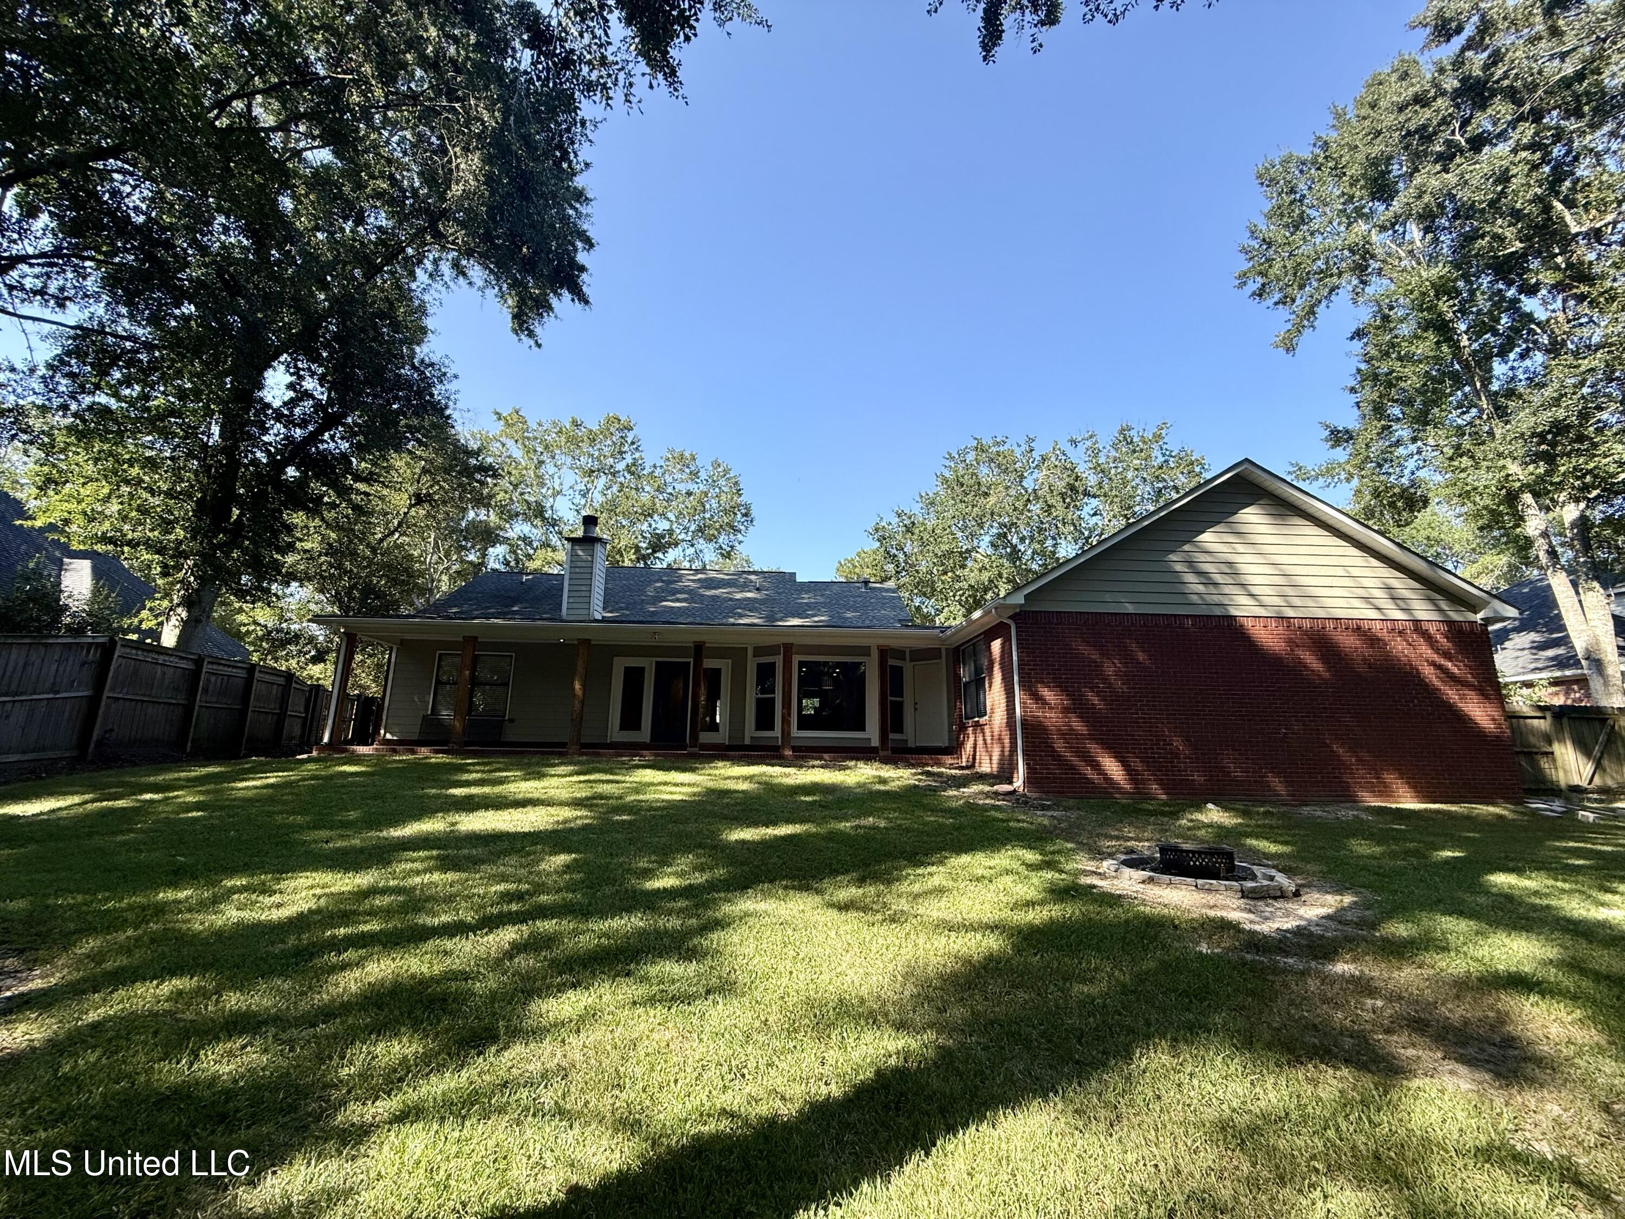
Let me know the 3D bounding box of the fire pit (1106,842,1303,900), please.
[{"bbox_3d":[3.599,2.403,6.203,1.571,0.276,1.571,-6,-14,28],"label":"fire pit"}]

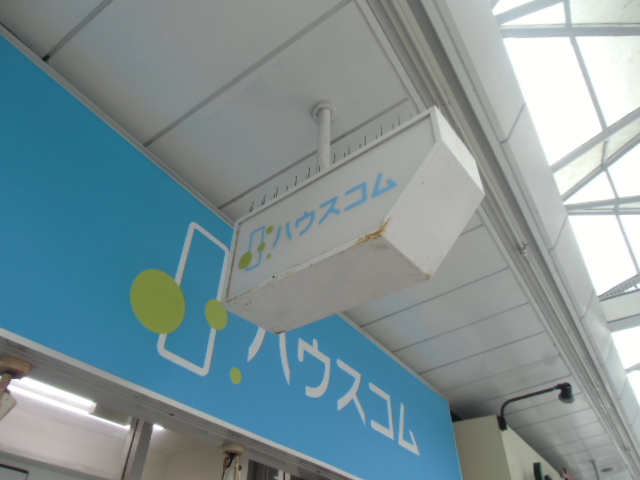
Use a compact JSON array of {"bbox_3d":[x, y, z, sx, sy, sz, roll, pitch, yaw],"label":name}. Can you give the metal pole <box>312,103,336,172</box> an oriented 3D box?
[{"bbox_3d":[0.017,-0.410,2.126,0.118,0.632,0.118,1,-37,1],"label":"metal pole"}]

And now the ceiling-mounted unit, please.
[{"bbox_3d":[0.103,-0.022,1.732,1.000,0.438,0.315,-25,-45,31],"label":"ceiling-mounted unit"}]

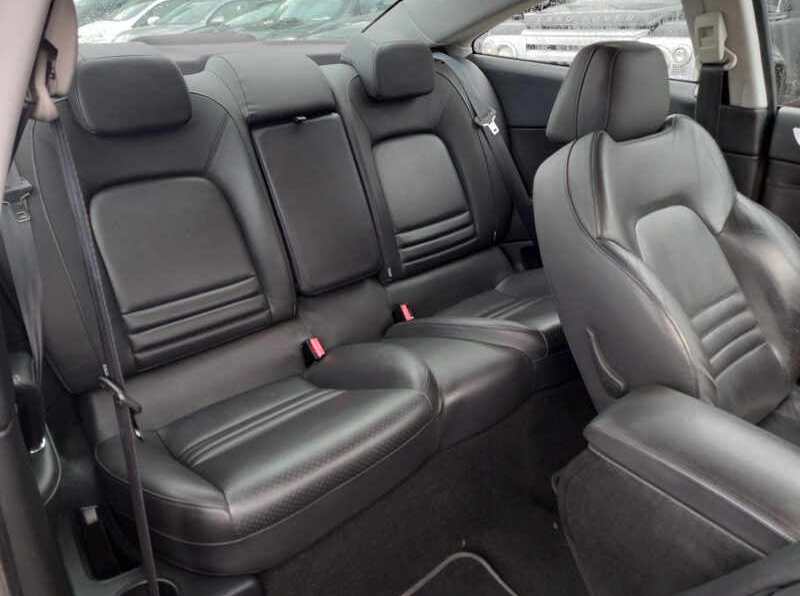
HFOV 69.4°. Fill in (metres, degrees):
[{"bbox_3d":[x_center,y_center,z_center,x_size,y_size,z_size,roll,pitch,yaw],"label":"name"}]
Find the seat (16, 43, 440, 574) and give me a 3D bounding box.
[{"bbox_3d":[-0.376,-0.057,1.090,0.551,0.738,0.894,-21,34,-34],"label":"seat"}]

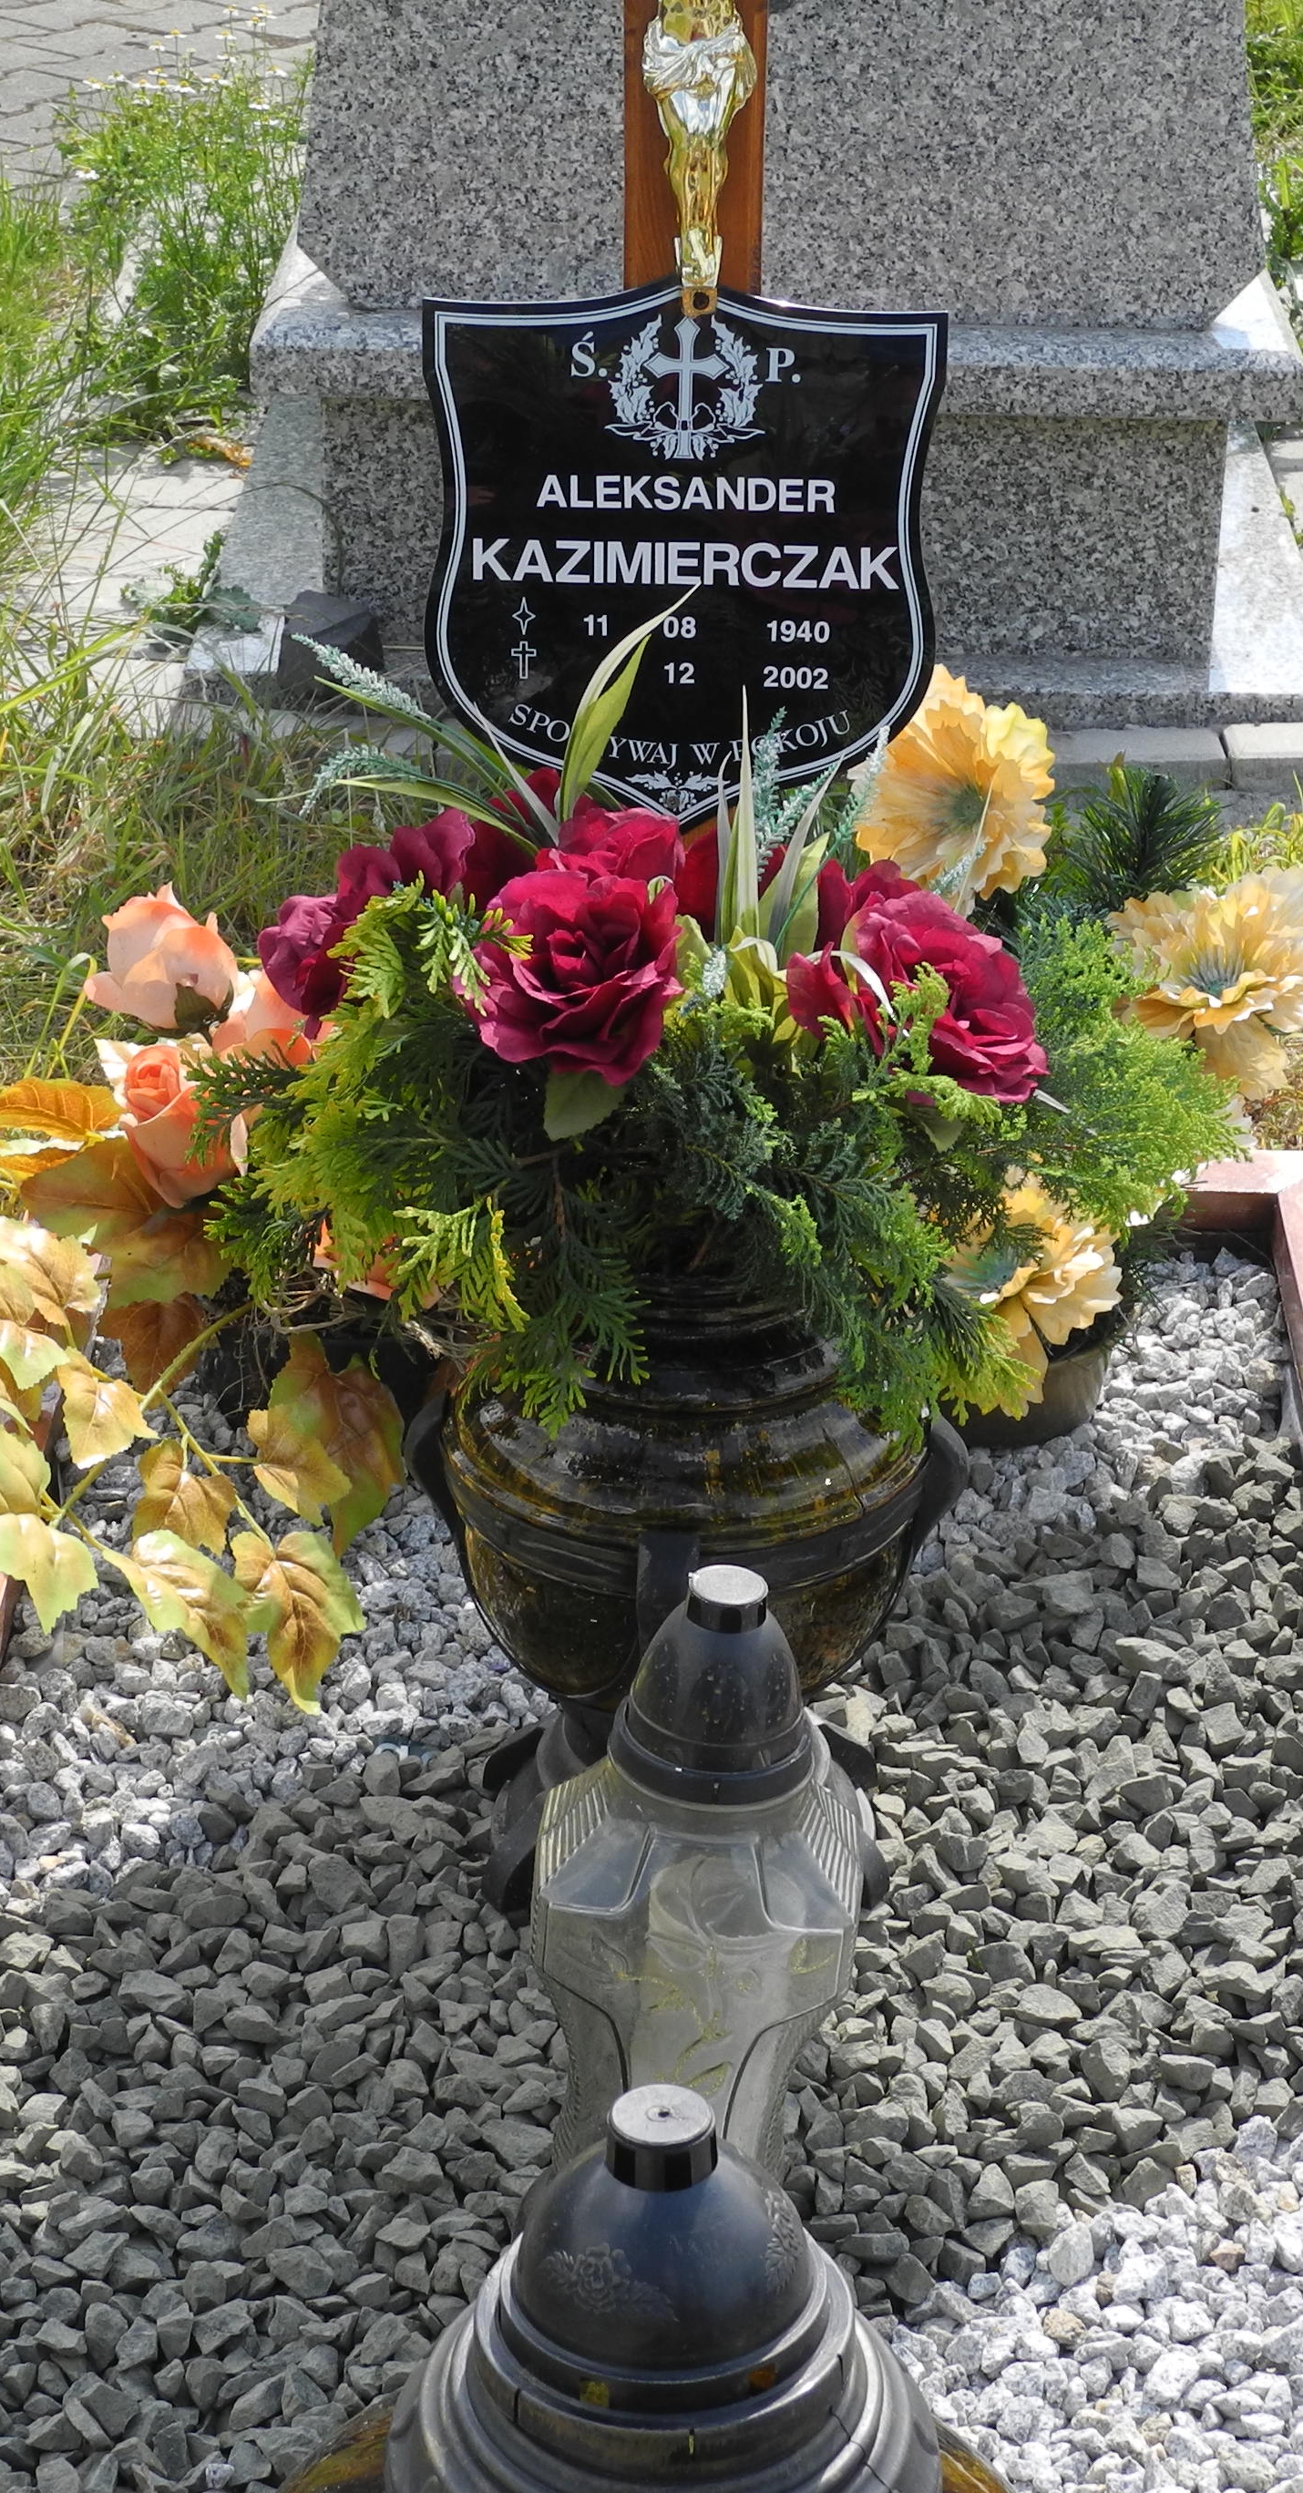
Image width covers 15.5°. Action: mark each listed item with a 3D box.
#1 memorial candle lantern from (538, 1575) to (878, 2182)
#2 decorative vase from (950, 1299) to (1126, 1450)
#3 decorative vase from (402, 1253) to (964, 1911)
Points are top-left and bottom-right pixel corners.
[{"bbox_3d":[0.017,0.270,1.901,0.135,0.310,0.135,4,25,-1],"label":"memorial candle lantern"},{"bbox_3d":[0.181,0.055,2.662,0.145,0.065,0.145,1,25,0],"label":"decorative vase"},{"bbox_3d":[0.019,0.138,2.183,0.252,0.310,0.252,1,25,0],"label":"decorative vase"}]

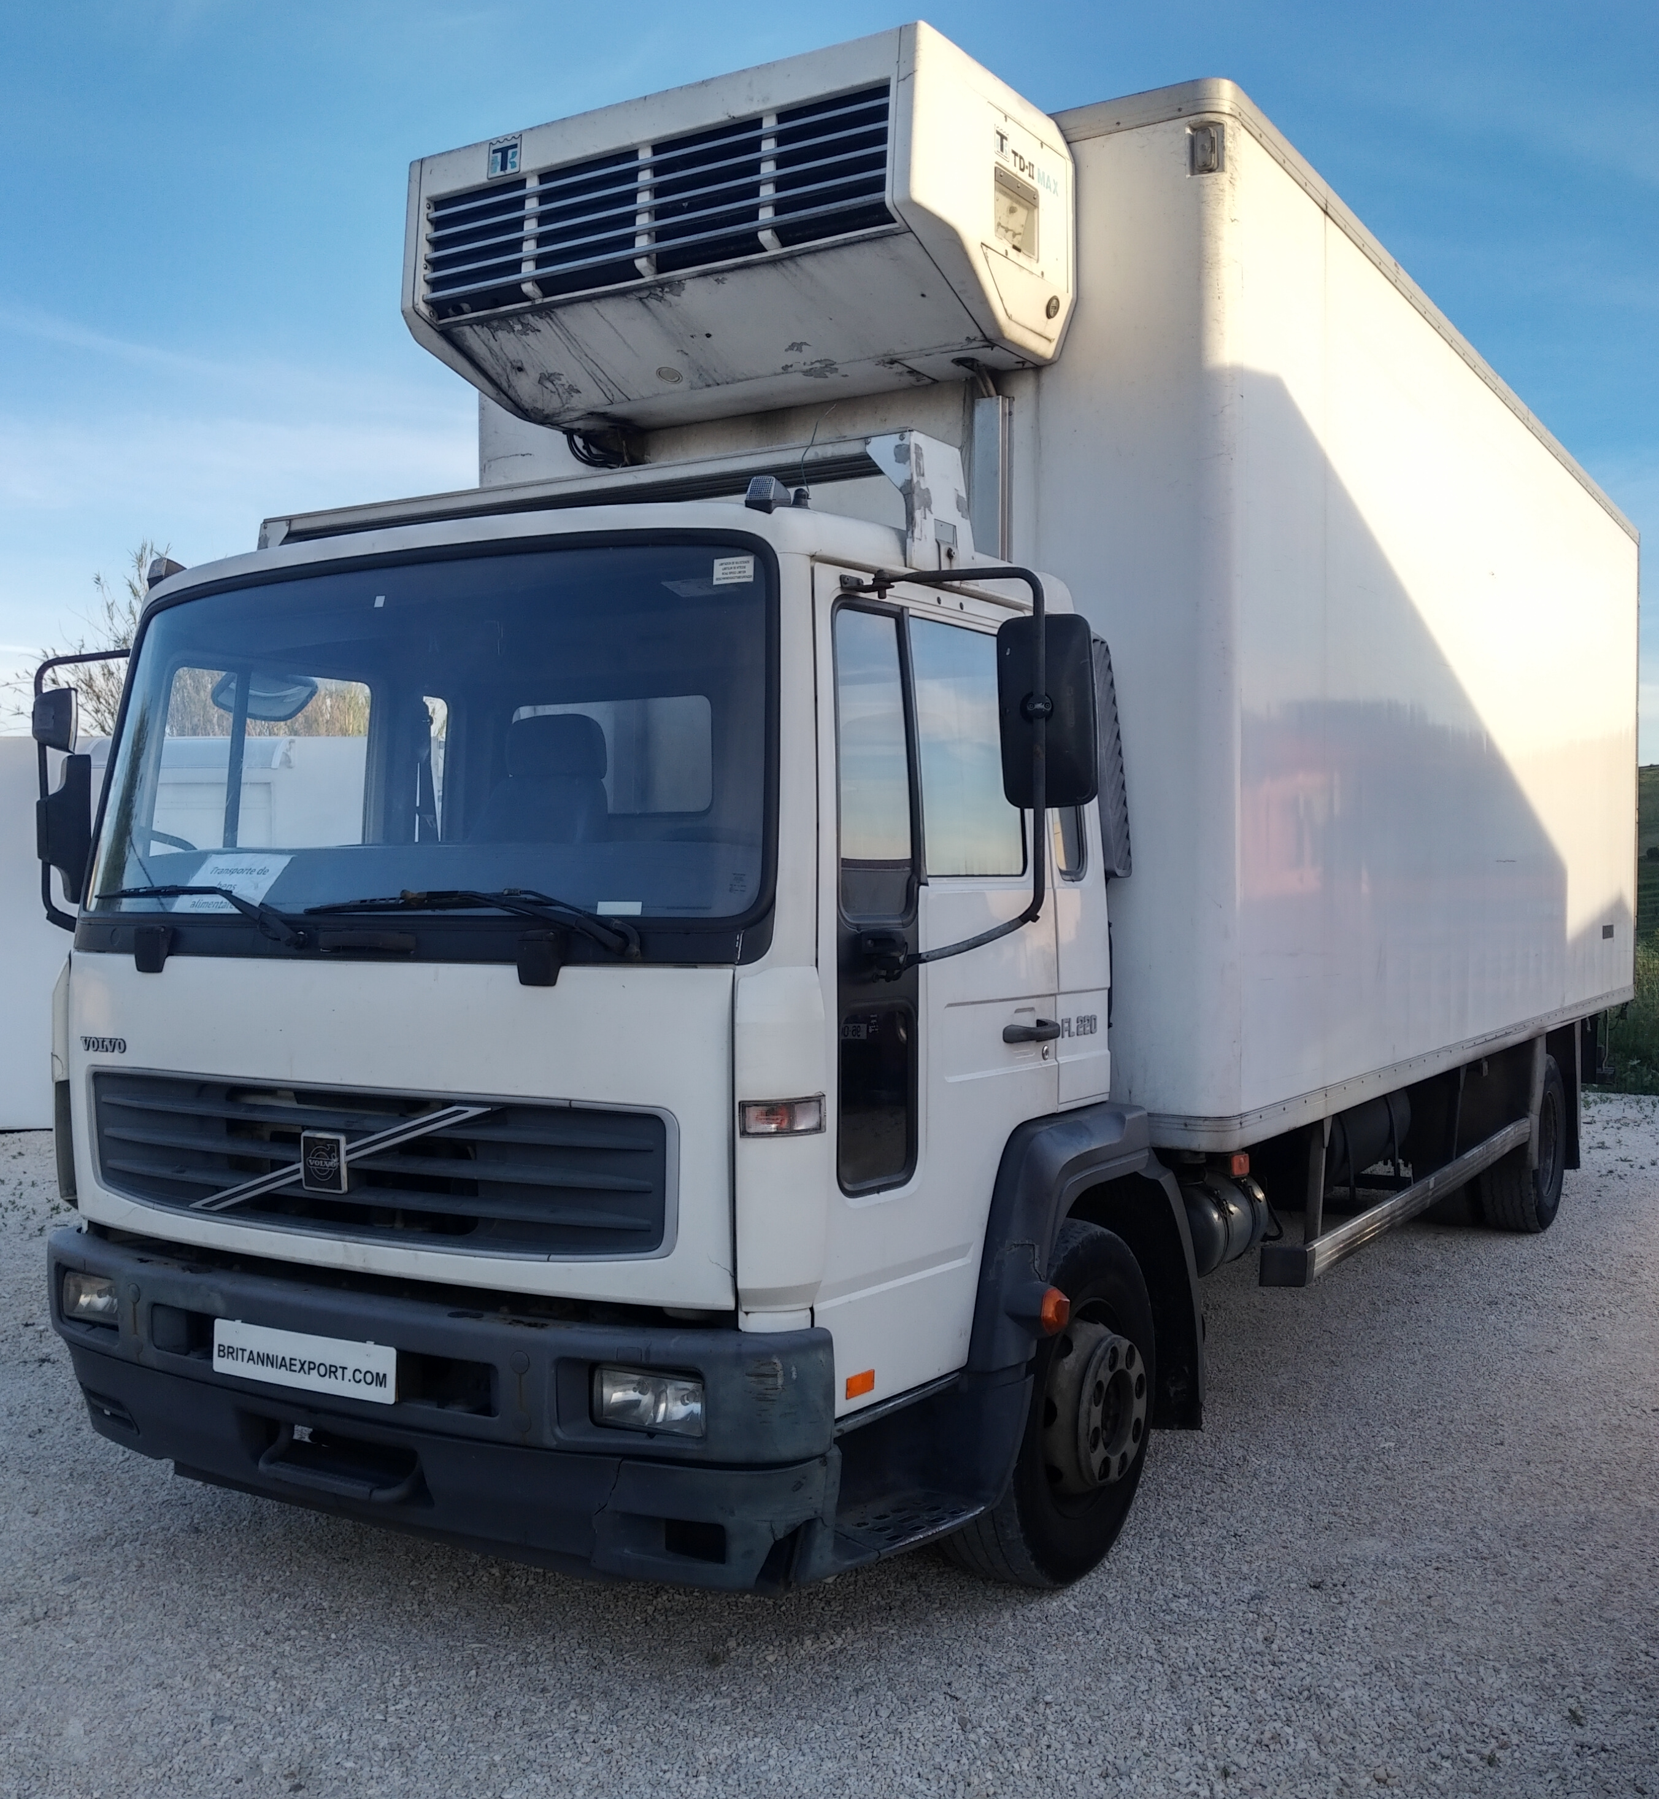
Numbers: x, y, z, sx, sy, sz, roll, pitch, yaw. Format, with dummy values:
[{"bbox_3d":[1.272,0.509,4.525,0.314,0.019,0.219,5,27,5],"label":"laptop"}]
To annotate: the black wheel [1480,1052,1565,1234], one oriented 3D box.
[{"bbox_3d":[3.346,1.170,8.399,0.275,0.851,0.851,1,1,33],"label":"black wheel"}]

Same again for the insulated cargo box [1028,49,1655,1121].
[{"bbox_3d":[1.817,-0.752,7.978,2.550,2.720,7.035,1,1,33],"label":"insulated cargo box"}]

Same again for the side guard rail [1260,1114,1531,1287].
[{"bbox_3d":[2.261,1.106,6.592,0.173,0.124,3.213,1,1,33],"label":"side guard rail"}]

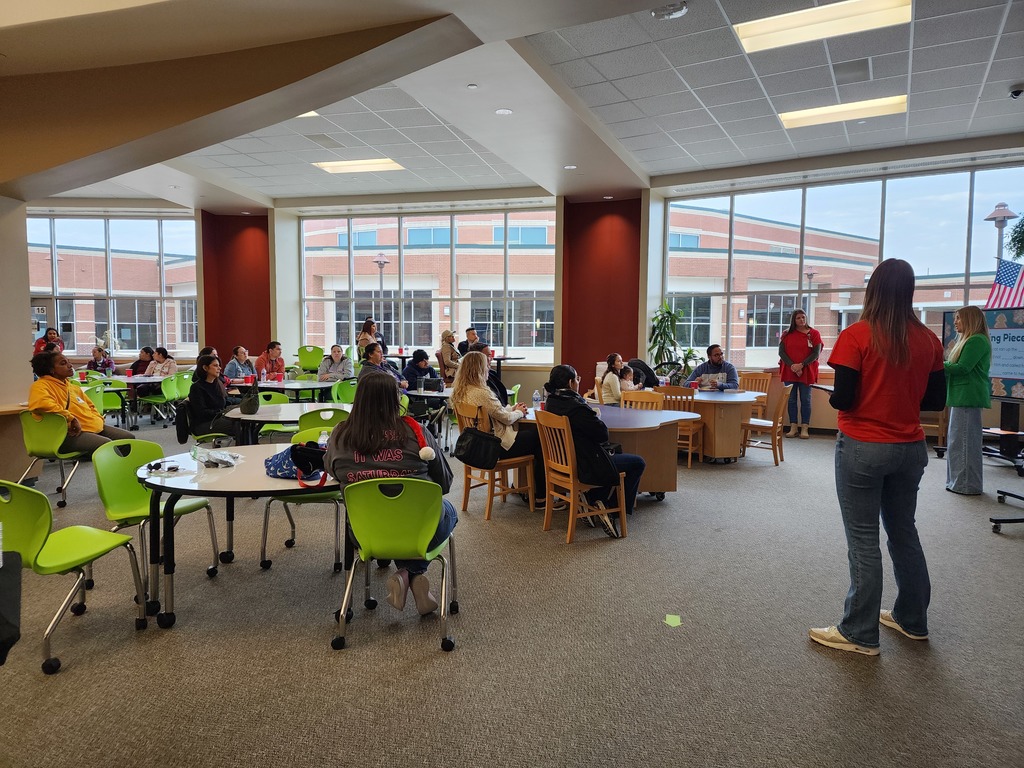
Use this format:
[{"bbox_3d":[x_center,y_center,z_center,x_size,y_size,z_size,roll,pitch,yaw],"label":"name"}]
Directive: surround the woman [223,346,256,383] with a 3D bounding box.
[{"bbox_3d":[-3.810,0.087,9.751,0.750,1.245,0.520,4,5,41],"label":"woman"}]

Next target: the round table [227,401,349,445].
[{"bbox_3d":[-1.804,0.581,5.991,1.328,0.695,1.328,1,4,0],"label":"round table"}]

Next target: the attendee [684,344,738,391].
[{"bbox_3d":[2.404,0.162,8.200,0.580,1.280,0.680,1,4,7],"label":"attendee"}]

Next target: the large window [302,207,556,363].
[{"bbox_3d":[-1.545,-1.745,12.292,4.920,2.680,0.150,1,4,13],"label":"large window"}]

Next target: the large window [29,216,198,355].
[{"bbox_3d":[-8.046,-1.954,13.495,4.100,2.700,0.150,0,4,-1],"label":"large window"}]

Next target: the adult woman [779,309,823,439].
[{"bbox_3d":[3.860,-0.139,9.144,0.560,1.700,0.360,2,5,25],"label":"adult woman"}]

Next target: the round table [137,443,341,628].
[{"bbox_3d":[-1.264,0.765,3.699,1.308,0.695,1.308,1,4,0],"label":"round table"}]

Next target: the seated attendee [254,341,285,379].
[{"bbox_3d":[-3.680,-0.027,10.527,0.520,1.235,0.680,-2,5,-31],"label":"seated attendee"}]

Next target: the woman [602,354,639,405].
[{"bbox_3d":[1.399,0.191,8.386,0.720,1.140,0.460,1,4,13],"label":"woman"}]

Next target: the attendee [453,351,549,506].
[{"bbox_3d":[-0.055,0.371,5.286,0.797,1.267,0.552,-2,5,-33],"label":"attendee"}]

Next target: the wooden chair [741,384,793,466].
[{"bbox_3d":[2.763,0.434,7.475,0.510,0.845,0.445,3,5,31],"label":"wooden chair"}]

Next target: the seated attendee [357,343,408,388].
[{"bbox_3d":[-1.450,0.163,7.883,0.800,1.255,0.560,2,5,23],"label":"seated attendee"}]

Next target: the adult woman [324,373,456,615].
[{"bbox_3d":[-0.547,0.543,3.291,0.582,1.216,0.674,1,4,7],"label":"adult woman"}]

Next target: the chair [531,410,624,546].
[{"bbox_3d":[0.483,0.618,4.715,0.510,0.845,0.445,-2,4,-24],"label":"chair"}]

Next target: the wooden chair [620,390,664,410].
[{"bbox_3d":[1.139,0.513,6.311,0.439,0.848,0.480,3,5,27],"label":"wooden chair"}]

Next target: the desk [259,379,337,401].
[{"bbox_3d":[-3.006,0.366,8.950,1.420,0.710,1.420,0,4,0],"label":"desk"}]

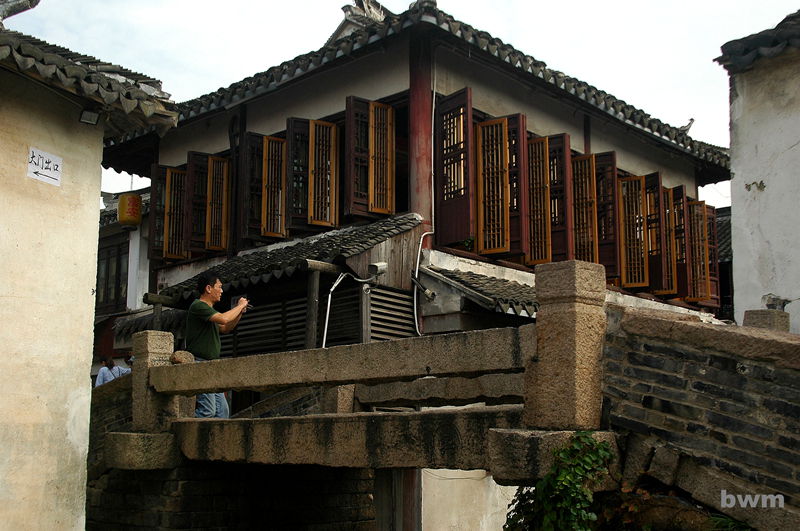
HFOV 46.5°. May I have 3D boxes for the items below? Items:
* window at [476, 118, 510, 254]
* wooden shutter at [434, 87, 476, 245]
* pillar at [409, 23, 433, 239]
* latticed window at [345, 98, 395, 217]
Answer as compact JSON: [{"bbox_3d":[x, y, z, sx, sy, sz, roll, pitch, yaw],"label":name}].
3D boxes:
[{"bbox_3d":[1.061,-0.918,10.590,0.390,1.560,0.060,-6,-13,29],"label":"window"},{"bbox_3d":[0.577,-1.060,10.039,0.450,1.660,0.070,-10,-15,40],"label":"wooden shutter"},{"bbox_3d":[0.227,-1.438,10.064,0.230,2.441,0.230,1,-12,-2],"label":"pillar"},{"bbox_3d":[-0.328,-1.213,10.268,0.480,1.330,0.220,7,-14,-32],"label":"latticed window"}]

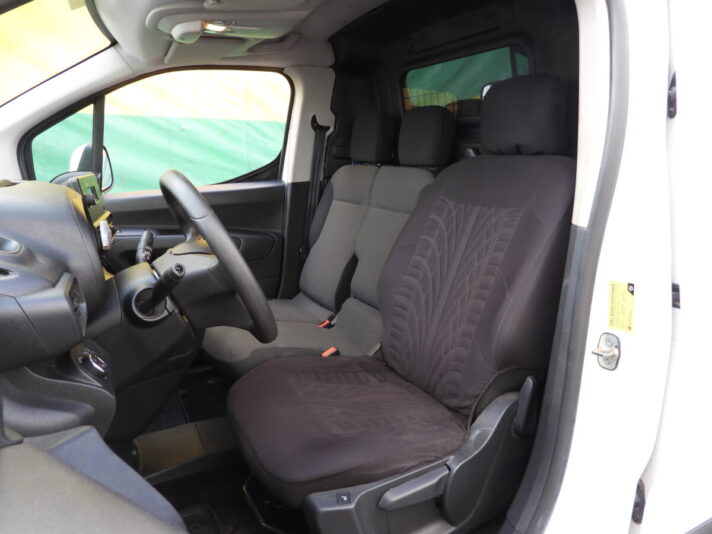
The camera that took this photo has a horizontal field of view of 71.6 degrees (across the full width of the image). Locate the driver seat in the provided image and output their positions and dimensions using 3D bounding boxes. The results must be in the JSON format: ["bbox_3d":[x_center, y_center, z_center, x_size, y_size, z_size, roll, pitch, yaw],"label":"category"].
[{"bbox_3d":[0.147,0.070,1.181,0.850,1.045,0.530,-7,15,-28],"label":"driver seat"}]

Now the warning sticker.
[{"bbox_3d":[0.474,0.071,0.880,0.041,0.088,0.003,2,12,32],"label":"warning sticker"}]

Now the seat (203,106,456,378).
[{"bbox_3d":[-0.164,-0.049,1.740,0.880,1.005,0.750,-7,15,-28],"label":"seat"}]

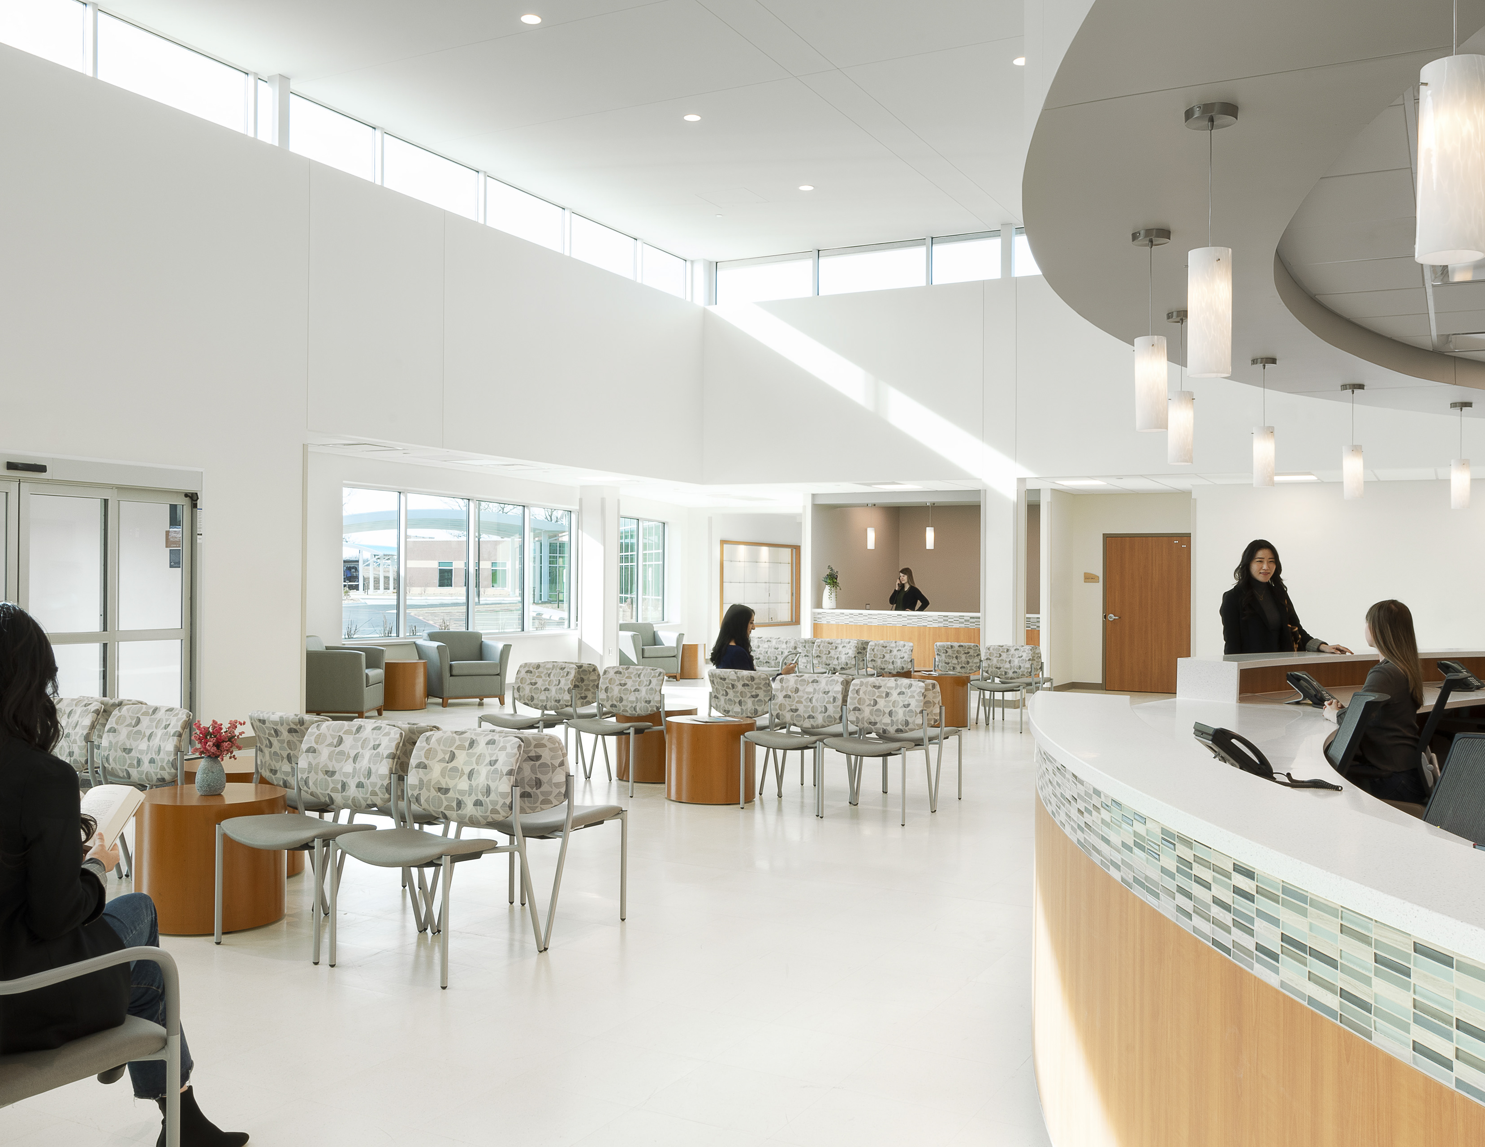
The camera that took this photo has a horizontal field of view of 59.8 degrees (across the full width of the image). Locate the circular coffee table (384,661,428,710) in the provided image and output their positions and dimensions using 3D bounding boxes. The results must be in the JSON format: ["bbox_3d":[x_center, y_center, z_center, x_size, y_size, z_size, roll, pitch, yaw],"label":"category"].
[{"bbox_3d":[-3.867,1.268,14.589,0.600,0.520,0.600,0,-1,0],"label":"circular coffee table"}]

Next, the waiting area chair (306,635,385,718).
[{"bbox_3d":[-4.226,1.090,13.461,0.800,0.850,0.860,0,-1,4],"label":"waiting area chair"}]

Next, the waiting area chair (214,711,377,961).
[{"bbox_3d":[-1.683,1.036,5.151,0.565,0.845,0.585,0,-1,31],"label":"waiting area chair"}]

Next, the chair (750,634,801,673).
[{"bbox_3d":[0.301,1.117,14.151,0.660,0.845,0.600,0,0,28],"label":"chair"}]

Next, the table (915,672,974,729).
[{"bbox_3d":[2.051,1.304,13.300,0.610,0.520,0.610,0,0,29],"label":"table"}]

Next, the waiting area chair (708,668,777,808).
[{"bbox_3d":[0.069,1.082,9.081,0.565,0.845,0.585,0,-1,30],"label":"waiting area chair"}]

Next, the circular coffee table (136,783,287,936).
[{"bbox_3d":[-2.250,1.199,5.479,0.590,0.515,0.590,0,-1,0],"label":"circular coffee table"}]

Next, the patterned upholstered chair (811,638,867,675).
[{"bbox_3d":[0.934,1.138,13.877,0.560,0.840,0.590,0,0,29],"label":"patterned upholstered chair"}]

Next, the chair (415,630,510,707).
[{"bbox_3d":[-3.275,1.113,15.150,0.840,0.830,0.800,1,0,-30],"label":"chair"}]

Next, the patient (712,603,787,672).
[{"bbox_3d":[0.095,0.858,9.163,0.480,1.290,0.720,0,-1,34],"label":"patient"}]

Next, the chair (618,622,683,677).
[{"bbox_3d":[-1.416,1.158,19.090,0.860,0.850,0.800,1,-1,-30],"label":"chair"}]

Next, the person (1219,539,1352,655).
[{"bbox_3d":[3.129,0.666,7.500,0.690,1.730,0.400,1,0,-6],"label":"person"}]

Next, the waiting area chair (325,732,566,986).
[{"bbox_3d":[-1.167,1.061,4.981,0.565,0.845,0.580,0,0,28],"label":"waiting area chair"}]

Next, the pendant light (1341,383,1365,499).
[{"bbox_3d":[3.500,-0.760,7.400,0.130,0.670,0.130,0,-1,0],"label":"pendant light"}]

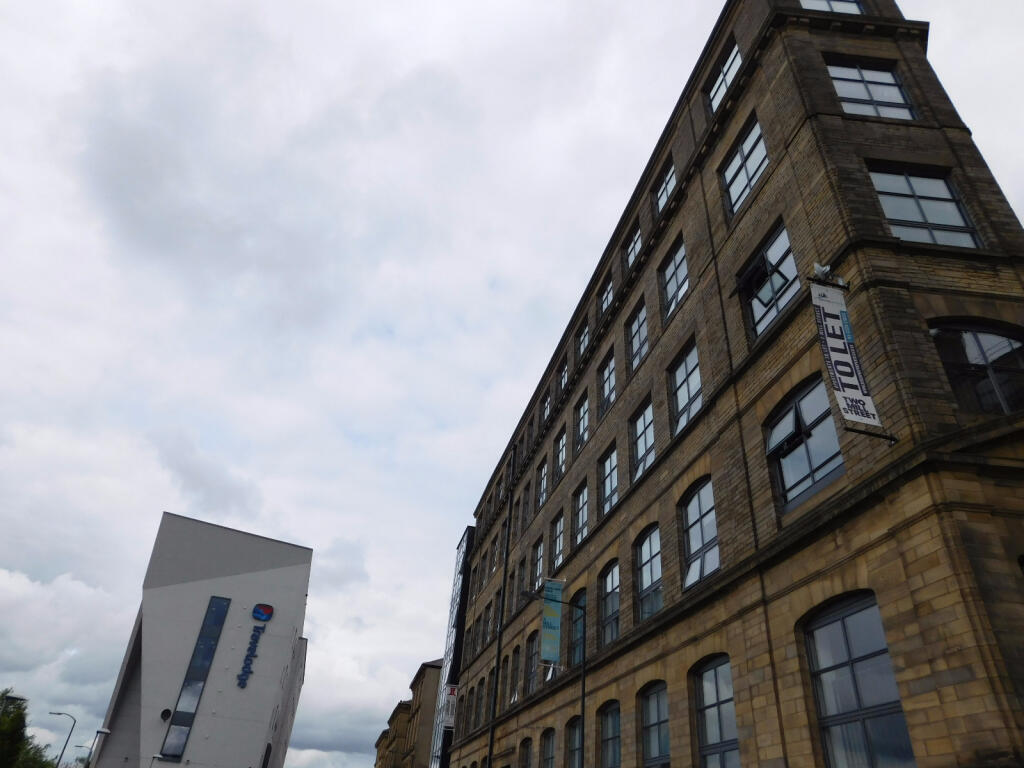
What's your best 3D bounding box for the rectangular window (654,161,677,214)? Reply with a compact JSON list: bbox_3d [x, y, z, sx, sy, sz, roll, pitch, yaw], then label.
[{"bbox_3d":[5.174,-6.643,22.689,0.180,1.435,1.575,11,-35,-9],"label":"rectangular window"}]

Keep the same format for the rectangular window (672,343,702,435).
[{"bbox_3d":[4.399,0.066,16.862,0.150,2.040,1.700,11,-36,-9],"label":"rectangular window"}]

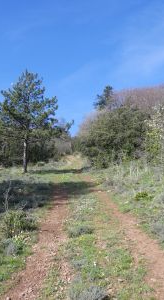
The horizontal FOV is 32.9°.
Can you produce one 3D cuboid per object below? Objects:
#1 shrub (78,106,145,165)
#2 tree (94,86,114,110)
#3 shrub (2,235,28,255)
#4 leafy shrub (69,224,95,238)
[{"bbox_3d":[2.463,-0.937,22.000,5.481,4.641,5.207,0,-4,0],"label":"shrub"},{"bbox_3d":[3.400,-5.802,42.000,3.317,8.099,3.317,0,-4,0],"label":"tree"},{"bbox_3d":[-1.053,1.511,4.400,0.403,0.301,0.362,0,-4,0],"label":"shrub"},{"bbox_3d":[-0.010,1.569,5.350,0.502,0.222,0.426,0,-4,0],"label":"leafy shrub"}]

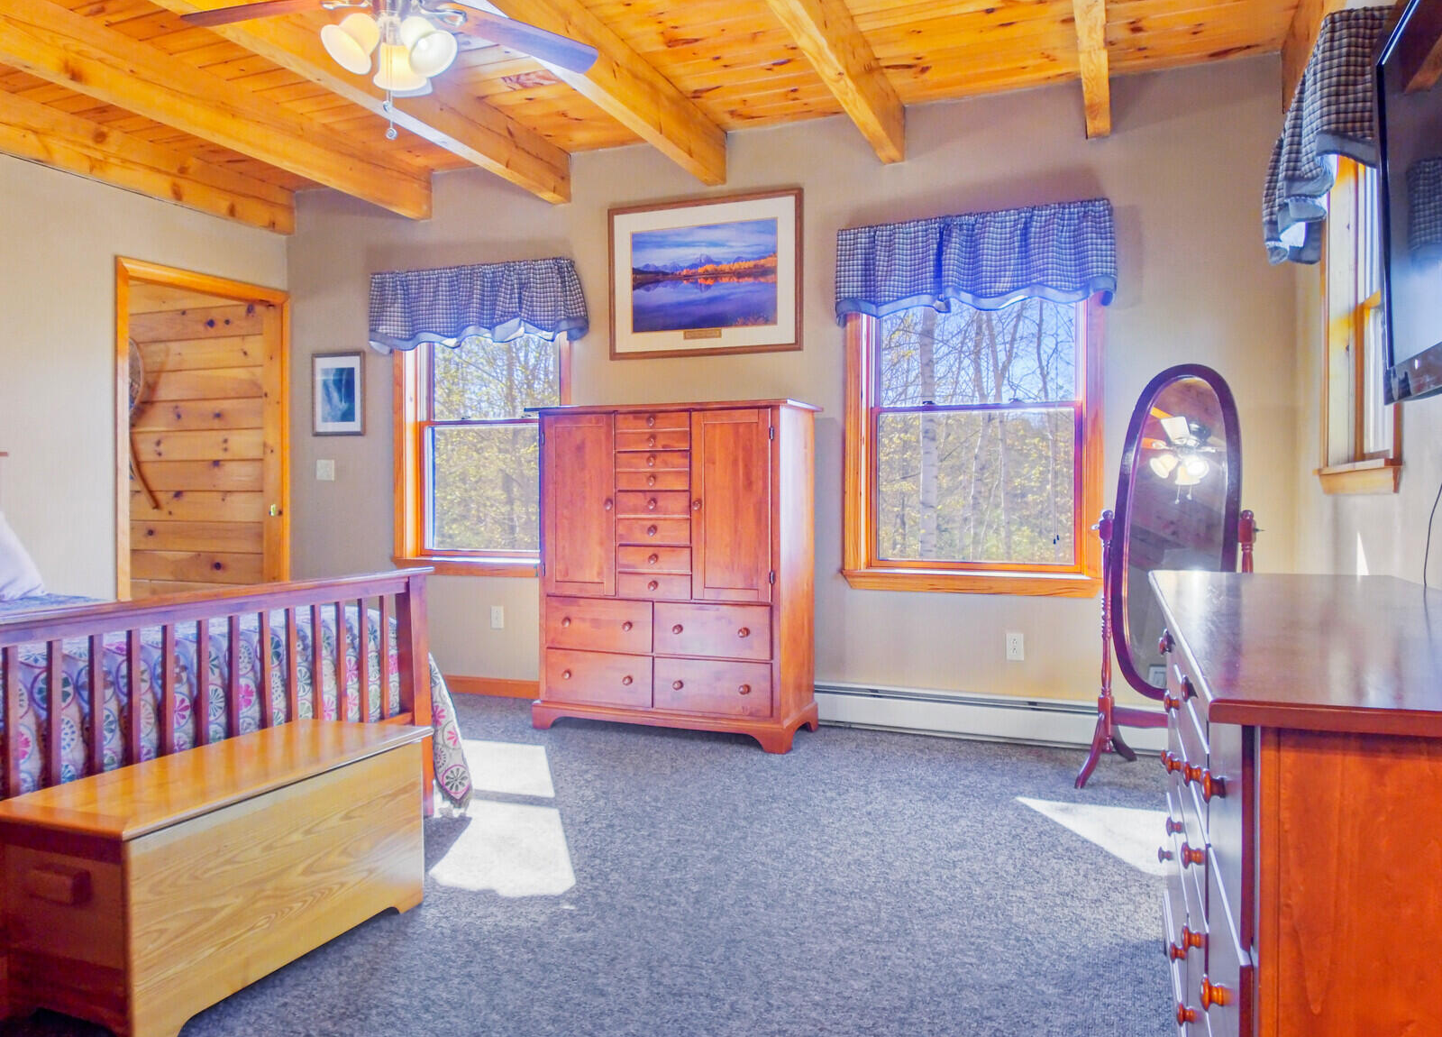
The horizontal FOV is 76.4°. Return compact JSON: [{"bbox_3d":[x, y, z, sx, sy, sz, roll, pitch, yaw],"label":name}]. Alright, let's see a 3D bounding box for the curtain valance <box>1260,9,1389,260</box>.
[{"bbox_3d":[1.813,-1.095,2.762,0.190,0.420,1.010,1,1,21],"label":"curtain valance"}]

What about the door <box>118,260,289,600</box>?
[{"bbox_3d":[-2.648,-0.164,4.747,0.120,2.130,0.900,1,1,25],"label":"door"}]

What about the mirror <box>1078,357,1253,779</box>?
[{"bbox_3d":[1.593,0.215,3.220,0.520,1.460,0.480,1,2,42],"label":"mirror"}]

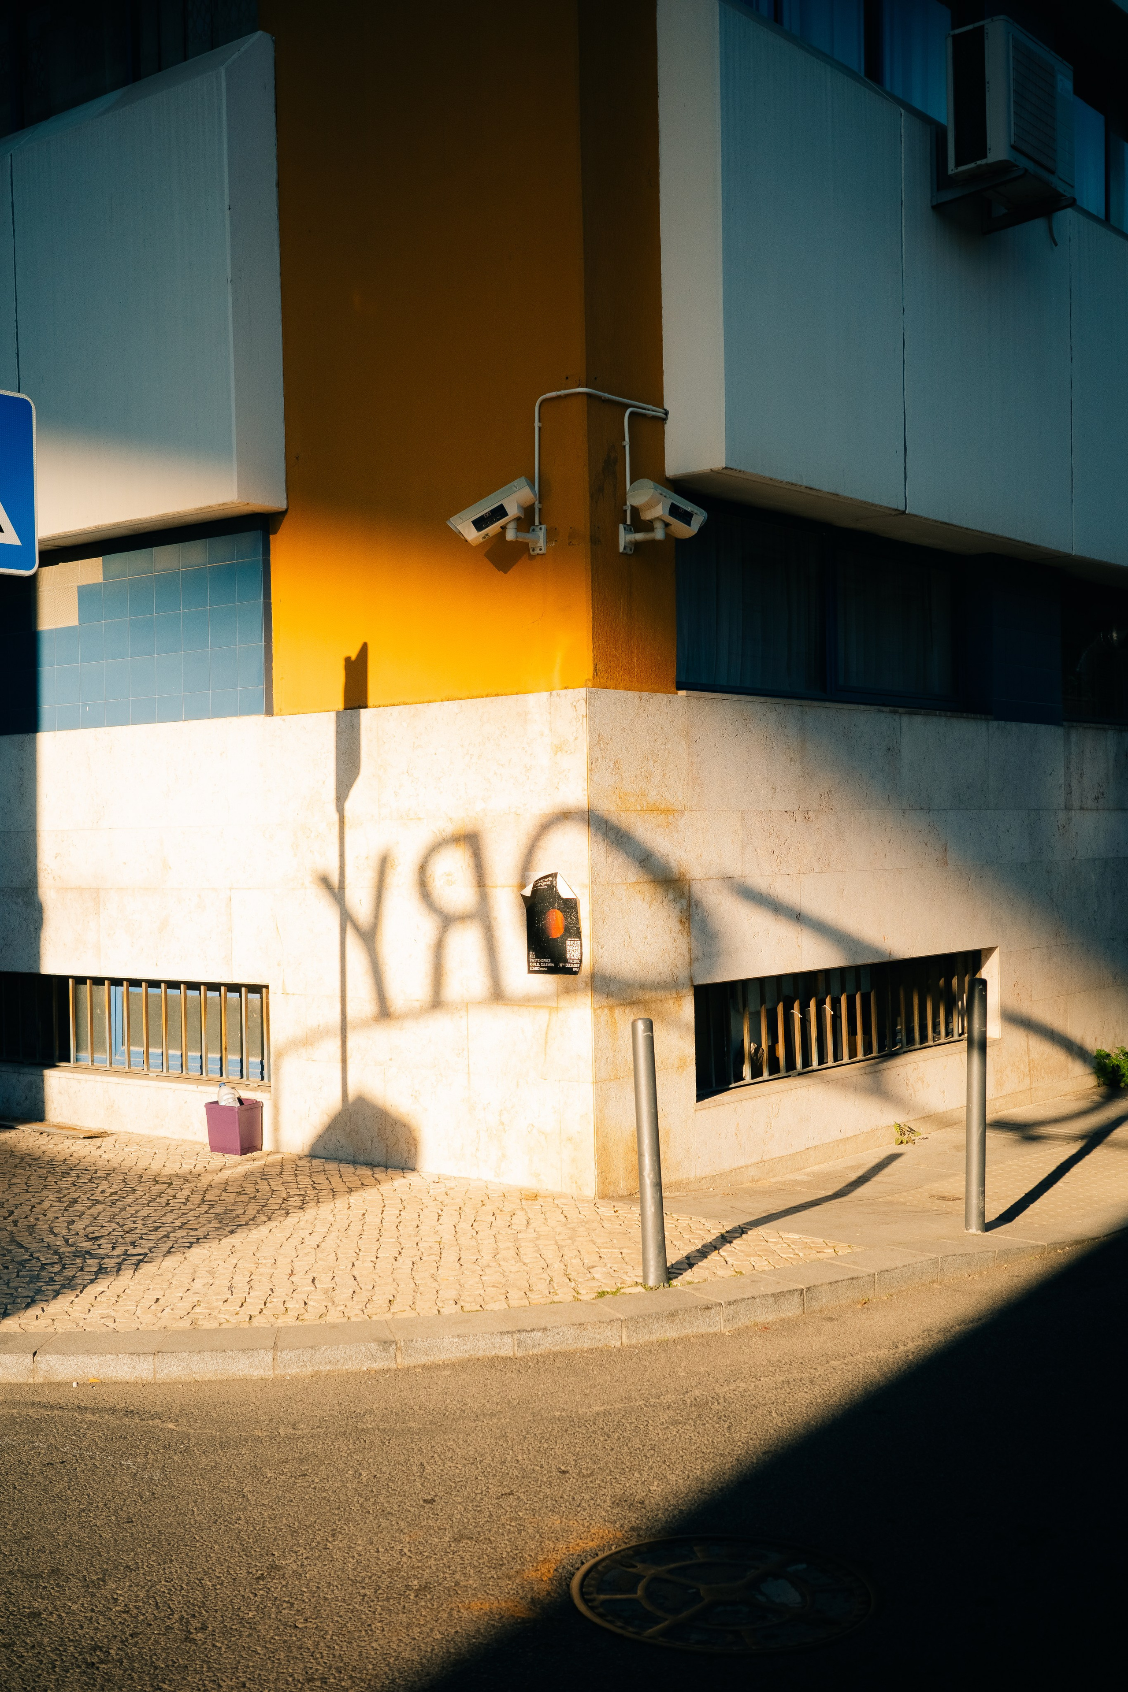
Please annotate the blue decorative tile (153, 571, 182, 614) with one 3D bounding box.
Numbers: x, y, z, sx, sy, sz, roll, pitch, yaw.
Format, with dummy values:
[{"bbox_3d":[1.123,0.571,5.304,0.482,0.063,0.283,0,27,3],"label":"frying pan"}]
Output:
[{"bbox_3d":[-1.973,-1.261,9.364,0.200,0.200,0.010,-1,1,38],"label":"blue decorative tile"}]

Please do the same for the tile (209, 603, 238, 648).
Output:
[{"bbox_3d":[-1.615,-1.037,8.929,0.194,0.198,0.010,-1,0,39],"label":"tile"}]

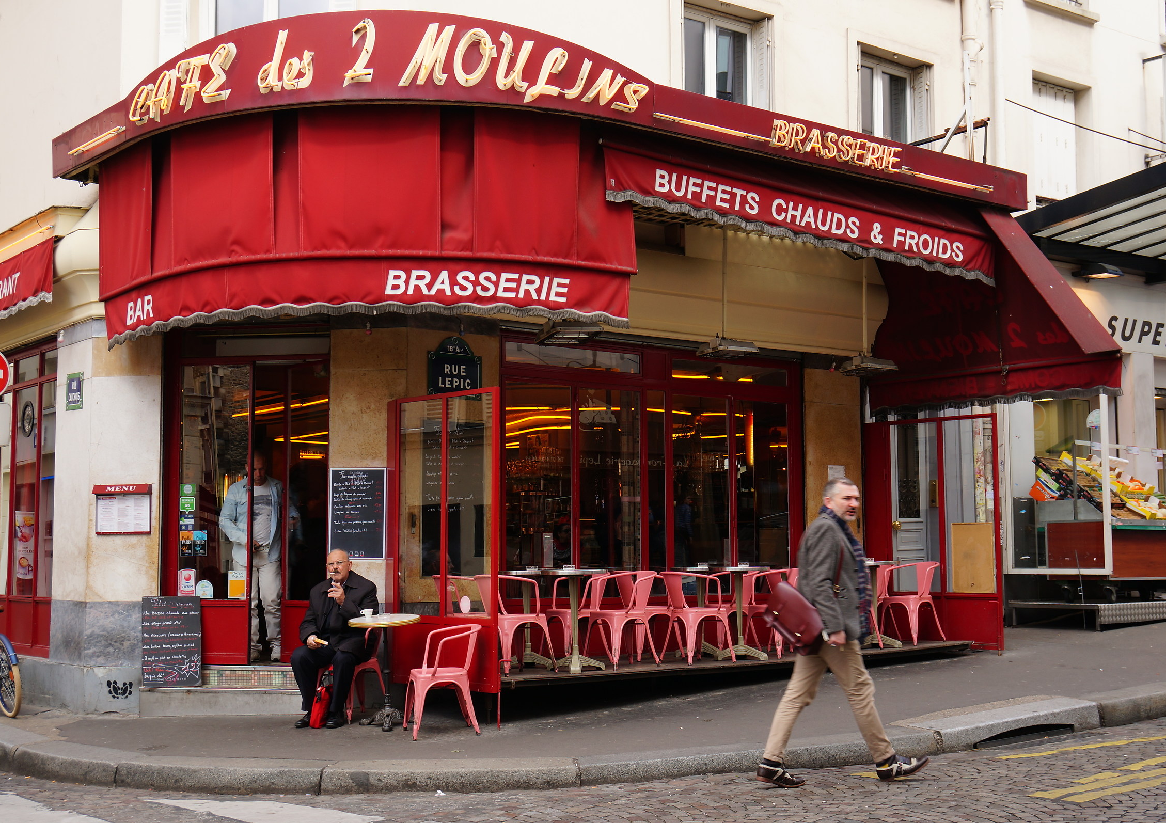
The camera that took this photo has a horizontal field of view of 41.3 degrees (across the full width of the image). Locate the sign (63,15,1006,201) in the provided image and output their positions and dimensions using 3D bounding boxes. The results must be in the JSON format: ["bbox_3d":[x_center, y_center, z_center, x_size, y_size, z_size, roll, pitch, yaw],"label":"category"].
[{"bbox_3d":[0.060,-2.377,12.451,8.730,0.700,2.740,1,-5,-9],"label":"sign"}]

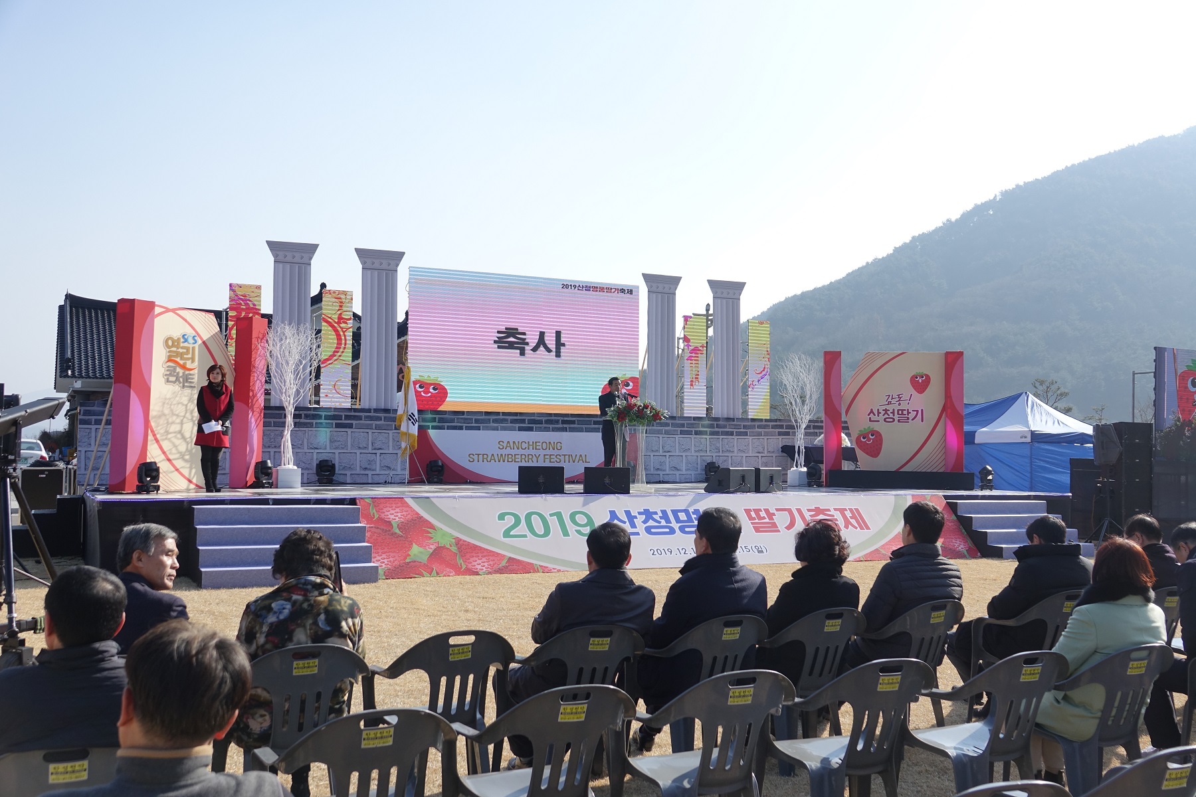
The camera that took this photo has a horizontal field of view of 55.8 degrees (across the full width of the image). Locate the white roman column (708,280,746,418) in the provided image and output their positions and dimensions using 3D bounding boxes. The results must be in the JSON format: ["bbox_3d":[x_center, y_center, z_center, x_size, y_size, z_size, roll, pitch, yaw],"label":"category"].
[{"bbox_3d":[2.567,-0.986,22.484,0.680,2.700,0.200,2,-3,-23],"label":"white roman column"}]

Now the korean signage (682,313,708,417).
[{"bbox_3d":[1.933,-0.634,22.400,0.510,2.000,0.100,2,-4,-27],"label":"korean signage"}]

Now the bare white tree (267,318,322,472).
[{"bbox_3d":[-4.403,-0.061,16.350,0.740,2.050,0.720,2,-3,-24],"label":"bare white tree"}]

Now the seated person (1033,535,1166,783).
[{"bbox_3d":[1.913,1.136,4.603,0.540,1.161,0.680,2,-3,-20],"label":"seated person"}]

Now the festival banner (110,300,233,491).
[{"bbox_3d":[-5.395,0.013,14.460,0.320,2.342,1.630,-1,-4,31],"label":"festival banner"}]

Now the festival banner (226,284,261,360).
[{"bbox_3d":[-5.777,-0.860,18.400,0.490,1.980,0.120,2,-3,-24],"label":"festival banner"}]

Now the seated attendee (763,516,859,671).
[{"bbox_3d":[0.943,1.182,5.614,0.520,1.157,0.740,2,-3,-22],"label":"seated attendee"}]

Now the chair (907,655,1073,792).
[{"bbox_3d":[1.435,1.264,4.072,0.565,0.760,0.540,2,-3,-25],"label":"chair"}]

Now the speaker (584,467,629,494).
[{"bbox_3d":[0.126,1.142,15.758,0.620,0.360,0.480,1,-3,-2],"label":"speaker"}]

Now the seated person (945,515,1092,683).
[{"bbox_3d":[2.475,1.267,6.660,0.580,1.180,0.780,2,-3,-27],"label":"seated person"}]

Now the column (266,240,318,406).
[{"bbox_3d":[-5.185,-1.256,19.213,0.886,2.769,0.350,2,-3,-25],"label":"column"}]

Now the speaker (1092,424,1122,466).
[{"bbox_3d":[8.213,0.756,18.200,0.400,0.660,0.430,0,-3,14],"label":"speaker"}]

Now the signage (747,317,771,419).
[{"bbox_3d":[3.225,-0.576,22.600,0.500,1.970,0.120,2,-3,-24],"label":"signage"}]

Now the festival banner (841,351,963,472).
[{"bbox_3d":[5.289,0.325,19.612,2.120,2.300,0.300,0,-3,-4],"label":"festival banner"}]

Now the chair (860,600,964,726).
[{"bbox_3d":[1.531,1.340,5.497,0.565,0.760,0.540,2,-3,-27],"label":"chair"}]

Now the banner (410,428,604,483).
[{"bbox_3d":[-1.339,1.067,20.626,4.400,0.970,0.080,2,-3,-23],"label":"banner"}]

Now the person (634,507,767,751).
[{"bbox_3d":[0.452,1.171,5.492,0.530,1.260,0.780,2,-4,-27],"label":"person"}]

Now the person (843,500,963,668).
[{"bbox_3d":[1.471,1.159,5.938,0.560,1.246,0.800,2,-3,-30],"label":"person"}]

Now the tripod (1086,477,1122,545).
[{"bbox_3d":[7.822,1.750,17.334,0.720,1.130,0.720,2,-3,-23],"label":"tripod"}]

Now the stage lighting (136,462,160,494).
[{"bbox_3d":[-5.574,0.987,14.000,0.290,0.385,0.240,3,-4,-33],"label":"stage lighting"}]

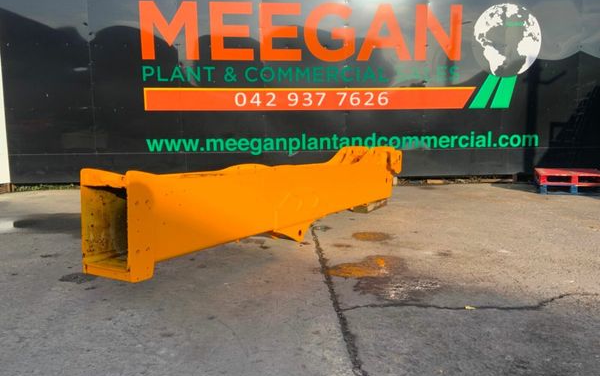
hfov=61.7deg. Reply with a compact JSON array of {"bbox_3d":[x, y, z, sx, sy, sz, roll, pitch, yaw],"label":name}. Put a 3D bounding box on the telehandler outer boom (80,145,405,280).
[{"bbox_3d":[-0.009,0.039,5.143,0.470,0.875,4.650,2,6,31],"label":"telehandler outer boom"}]

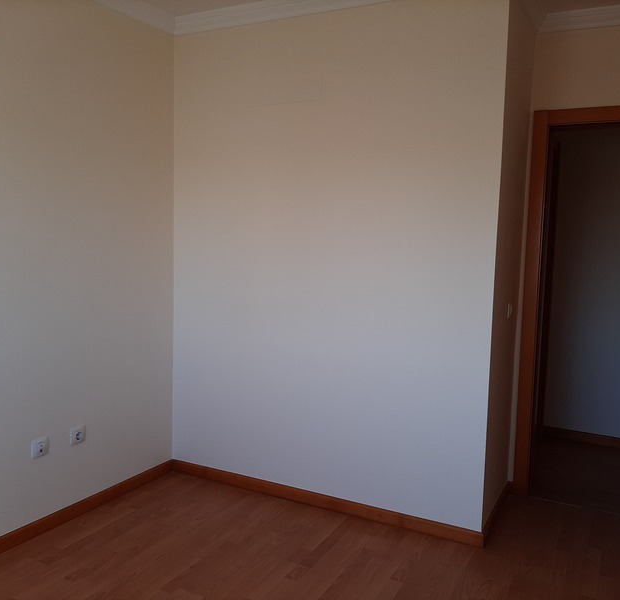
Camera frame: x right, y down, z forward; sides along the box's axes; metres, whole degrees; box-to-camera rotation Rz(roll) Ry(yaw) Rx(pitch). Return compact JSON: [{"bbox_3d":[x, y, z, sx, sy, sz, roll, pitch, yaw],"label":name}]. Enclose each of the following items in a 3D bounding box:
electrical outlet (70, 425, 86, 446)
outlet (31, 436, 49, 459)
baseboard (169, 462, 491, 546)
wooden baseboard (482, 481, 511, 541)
[{"bbox_3d":[-1.129,0.662,3.044,0.012,0.083,0.083,4,6,27],"label":"electrical outlet"},{"bbox_3d":[-1.232,0.676,2.849,0.012,0.083,0.083,4,6,27],"label":"outlet"},{"bbox_3d":[-0.001,1.041,3.283,1.813,0.070,0.015,4,6,27],"label":"baseboard"},{"bbox_3d":[0.951,1.076,3.167,0.015,0.070,0.702,4,6,27],"label":"wooden baseboard"}]

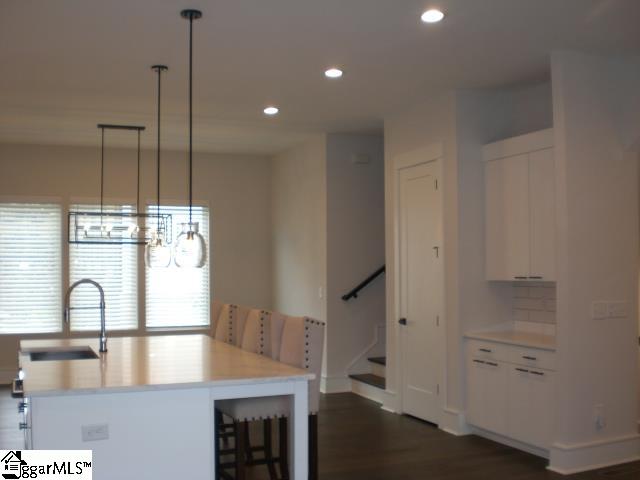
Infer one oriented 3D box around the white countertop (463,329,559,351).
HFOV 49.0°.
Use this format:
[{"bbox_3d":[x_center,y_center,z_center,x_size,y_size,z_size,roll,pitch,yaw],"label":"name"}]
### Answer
[{"bbox_3d":[1.795,0.842,5.809,0.595,0.034,1.219,1,-2,-24],"label":"white countertop"}]

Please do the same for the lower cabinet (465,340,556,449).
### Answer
[{"bbox_3d":[1.803,1.270,5.796,0.580,0.840,1.219,1,-2,-24],"label":"lower cabinet"}]

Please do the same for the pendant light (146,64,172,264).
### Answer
[{"bbox_3d":[-1.244,-0.574,5.447,0.197,1.551,0.197,1,-3,-23],"label":"pendant light"}]

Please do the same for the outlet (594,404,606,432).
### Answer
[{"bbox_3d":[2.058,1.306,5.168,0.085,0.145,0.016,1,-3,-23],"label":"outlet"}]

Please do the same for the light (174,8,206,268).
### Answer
[{"bbox_3d":[-0.799,-0.617,4.366,0.195,1.584,0.195,1,-2,-24],"label":"light"}]

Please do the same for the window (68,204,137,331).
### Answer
[{"bbox_3d":[-2.798,0.367,9.108,0.855,1.623,0.070,1,-2,-24],"label":"window"}]

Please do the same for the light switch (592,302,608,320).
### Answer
[{"bbox_3d":[2.084,0.524,5.223,0.152,0.130,0.012,0,-2,-24],"label":"light switch"}]

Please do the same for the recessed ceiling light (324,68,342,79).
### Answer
[{"bbox_3d":[0.112,-1.340,5.679,0.155,0.025,0.155,1,-3,-23],"label":"recessed ceiling light"}]

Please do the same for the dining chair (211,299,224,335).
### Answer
[{"bbox_3d":[-0.975,1.129,5.898,0.580,1.170,0.550,1,-3,-23],"label":"dining chair"}]

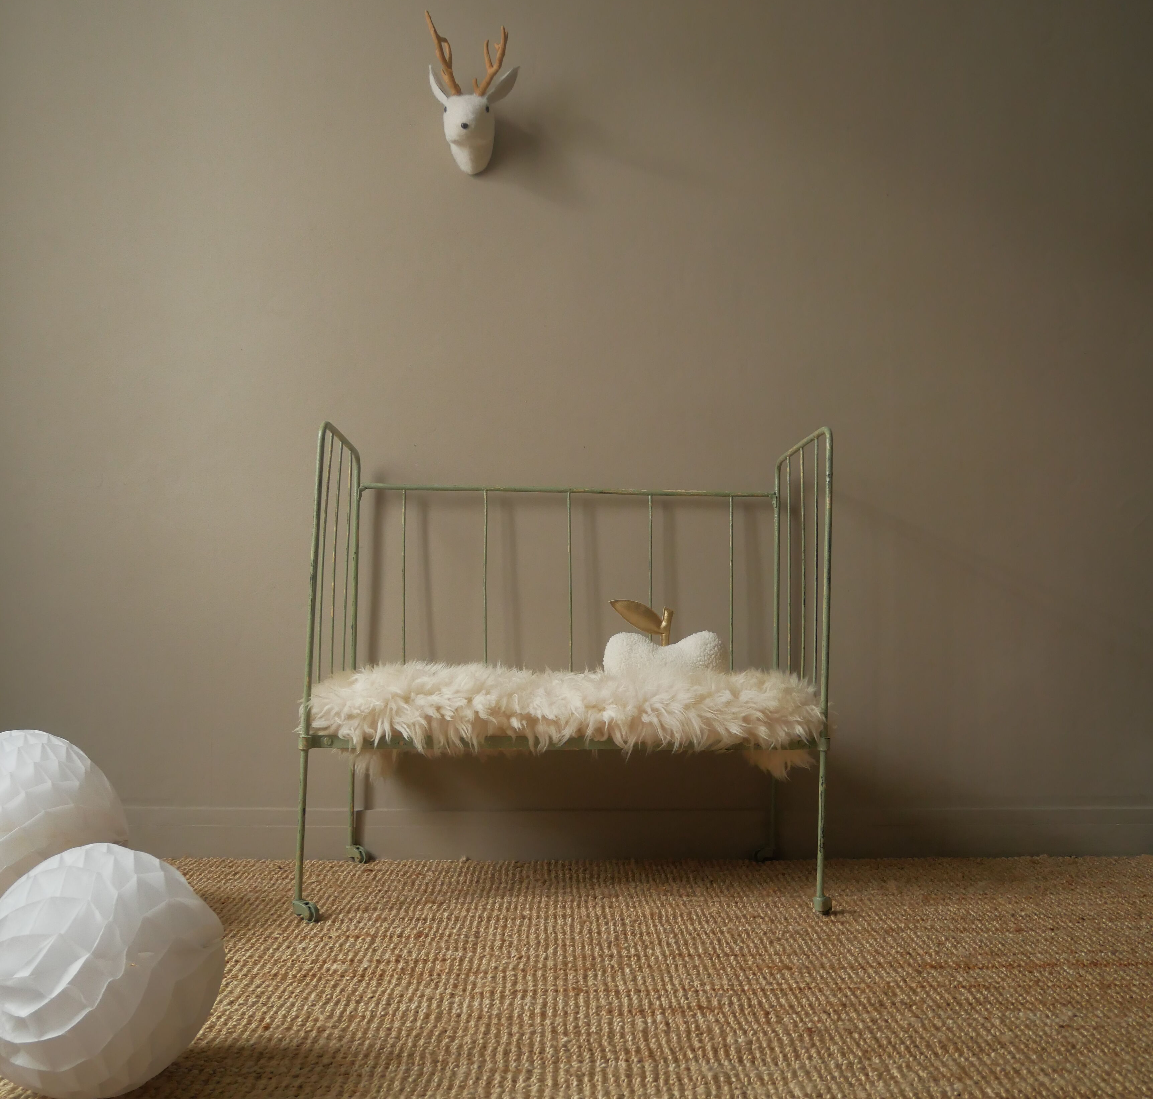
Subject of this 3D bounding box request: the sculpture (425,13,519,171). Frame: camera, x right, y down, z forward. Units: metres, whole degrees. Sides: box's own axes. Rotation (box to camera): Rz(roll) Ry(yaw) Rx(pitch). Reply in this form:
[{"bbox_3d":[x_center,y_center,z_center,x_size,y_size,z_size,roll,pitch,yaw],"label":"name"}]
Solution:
[{"bbox_3d":[-0.295,-1.312,3.266,0.260,0.441,0.216,0,-3,-2],"label":"sculpture"}]

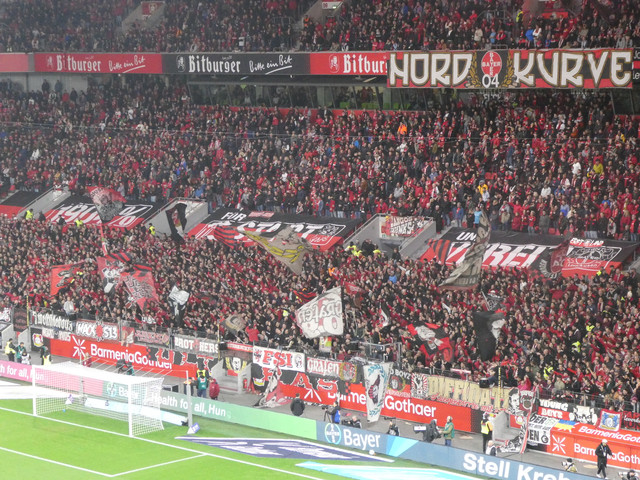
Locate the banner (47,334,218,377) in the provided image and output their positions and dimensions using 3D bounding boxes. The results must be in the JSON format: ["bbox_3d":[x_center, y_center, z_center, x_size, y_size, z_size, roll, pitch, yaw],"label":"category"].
[{"bbox_3d":[-11.285,6.624,96.162,14.400,1.500,0.120,5,8,44],"label":"banner"}]

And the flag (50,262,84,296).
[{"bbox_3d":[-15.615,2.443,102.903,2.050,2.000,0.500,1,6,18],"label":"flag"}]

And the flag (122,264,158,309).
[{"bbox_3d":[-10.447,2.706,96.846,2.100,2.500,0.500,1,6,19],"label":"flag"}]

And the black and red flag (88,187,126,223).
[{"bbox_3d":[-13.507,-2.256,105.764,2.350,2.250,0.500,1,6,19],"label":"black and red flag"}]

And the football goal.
[{"bbox_3d":[-10.841,7.637,81.038,7.560,2.550,2.150,5,8,44],"label":"football goal"}]

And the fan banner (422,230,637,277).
[{"bbox_3d":[11.078,0.724,89.887,13.100,0.300,3.900,5,34,44],"label":"fan banner"}]

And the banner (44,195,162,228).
[{"bbox_3d":[-15.568,-1.949,117.002,10.700,0.300,3.700,5,34,44],"label":"banner"}]

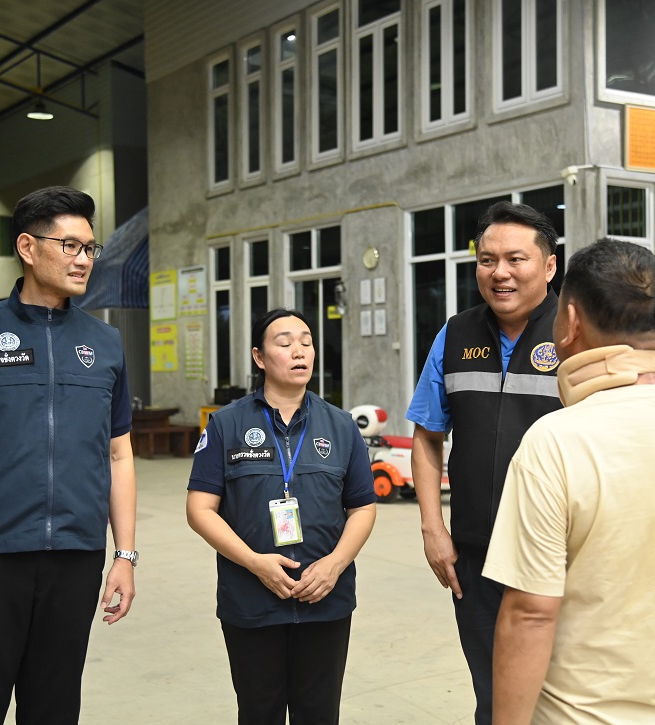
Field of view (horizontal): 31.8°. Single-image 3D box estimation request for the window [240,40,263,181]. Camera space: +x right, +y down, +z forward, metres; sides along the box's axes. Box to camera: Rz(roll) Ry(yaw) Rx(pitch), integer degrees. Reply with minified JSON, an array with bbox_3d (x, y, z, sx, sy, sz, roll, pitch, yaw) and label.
[{"bbox_3d":[-0.978,-3.358,15.477,0.120,1.800,0.636,-1,1,-32],"label":"window"}]

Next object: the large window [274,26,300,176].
[{"bbox_3d":[-0.484,-3.340,14.682,0.120,1.785,0.594,-1,1,-32],"label":"large window"}]

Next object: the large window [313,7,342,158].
[{"bbox_3d":[0.028,-3.345,13.857,0.120,1.792,0.673,-1,1,-32],"label":"large window"}]

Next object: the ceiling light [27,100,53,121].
[{"bbox_3d":[-4.621,-4.050,18.500,0.420,0.280,0.420,0,1,-3],"label":"ceiling light"}]

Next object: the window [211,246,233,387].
[{"bbox_3d":[-1.454,-0.552,16.290,0.120,2.206,0.710,-1,1,-32],"label":"window"}]

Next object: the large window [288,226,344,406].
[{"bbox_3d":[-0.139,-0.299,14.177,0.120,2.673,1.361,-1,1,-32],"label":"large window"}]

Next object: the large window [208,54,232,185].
[{"bbox_3d":[-1.497,-3.376,16.314,0.120,1.812,0.691,-1,1,-32],"label":"large window"}]

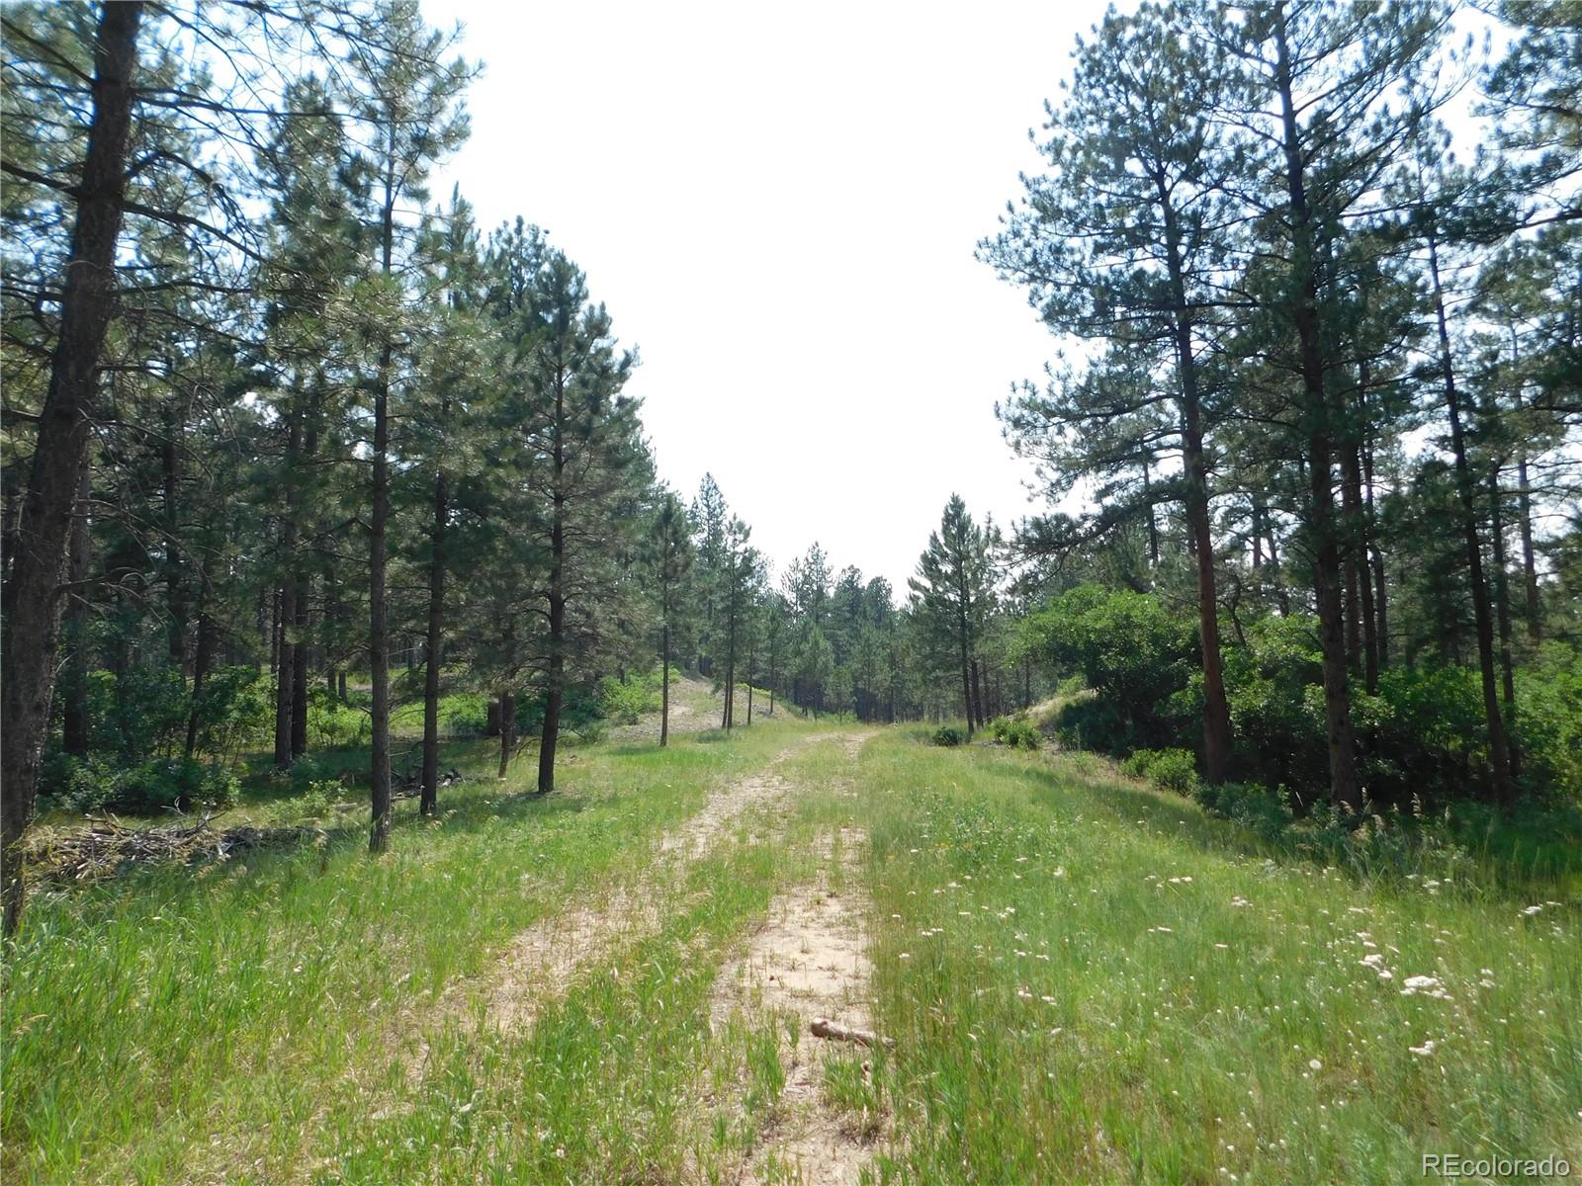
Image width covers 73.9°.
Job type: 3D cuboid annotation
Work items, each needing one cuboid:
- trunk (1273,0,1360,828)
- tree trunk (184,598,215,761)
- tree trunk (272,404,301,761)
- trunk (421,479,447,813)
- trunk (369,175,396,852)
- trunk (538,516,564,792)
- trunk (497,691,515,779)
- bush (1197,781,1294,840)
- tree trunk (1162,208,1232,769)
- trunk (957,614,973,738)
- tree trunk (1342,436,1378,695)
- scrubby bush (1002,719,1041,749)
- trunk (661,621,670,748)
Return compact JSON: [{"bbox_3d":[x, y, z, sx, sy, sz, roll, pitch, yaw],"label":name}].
[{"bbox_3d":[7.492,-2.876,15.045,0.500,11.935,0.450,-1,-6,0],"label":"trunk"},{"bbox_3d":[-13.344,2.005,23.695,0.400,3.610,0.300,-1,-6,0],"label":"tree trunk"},{"bbox_3d":[-11.581,-0.255,24.235,0.367,8.633,0.367,2,-8,-26],"label":"tree trunk"},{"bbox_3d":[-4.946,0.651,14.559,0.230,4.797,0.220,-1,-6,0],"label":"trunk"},{"bbox_3d":[-4.428,-0.997,11.405,0.260,7.508,0.230,-1,-6,0],"label":"trunk"},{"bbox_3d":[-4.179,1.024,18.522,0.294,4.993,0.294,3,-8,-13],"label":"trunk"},{"bbox_3d":[-5.780,2.876,21.307,0.190,1.764,0.190,4,-8,-15],"label":"trunk"},{"bbox_3d":[5.779,2.751,13.338,1.250,0.710,1.000,-1,-6,0],"label":"bush"},{"bbox_3d":[7.810,-2.169,20.450,0.470,11.643,0.470,-5,-8,21],"label":"tree trunk"},{"bbox_3d":[6.343,2.971,37.933,0.246,4.503,0.246,-4,-7,9],"label":"trunk"},{"bbox_3d":[13.159,-0.635,24.284,0.325,6.181,0.325,-5,-8,28],"label":"tree trunk"},{"bbox_3d":[7.138,4.362,32.551,1.250,0.949,1.150,-1,-6,0],"label":"scrubby bush"},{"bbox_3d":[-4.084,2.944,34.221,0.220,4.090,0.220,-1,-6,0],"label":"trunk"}]

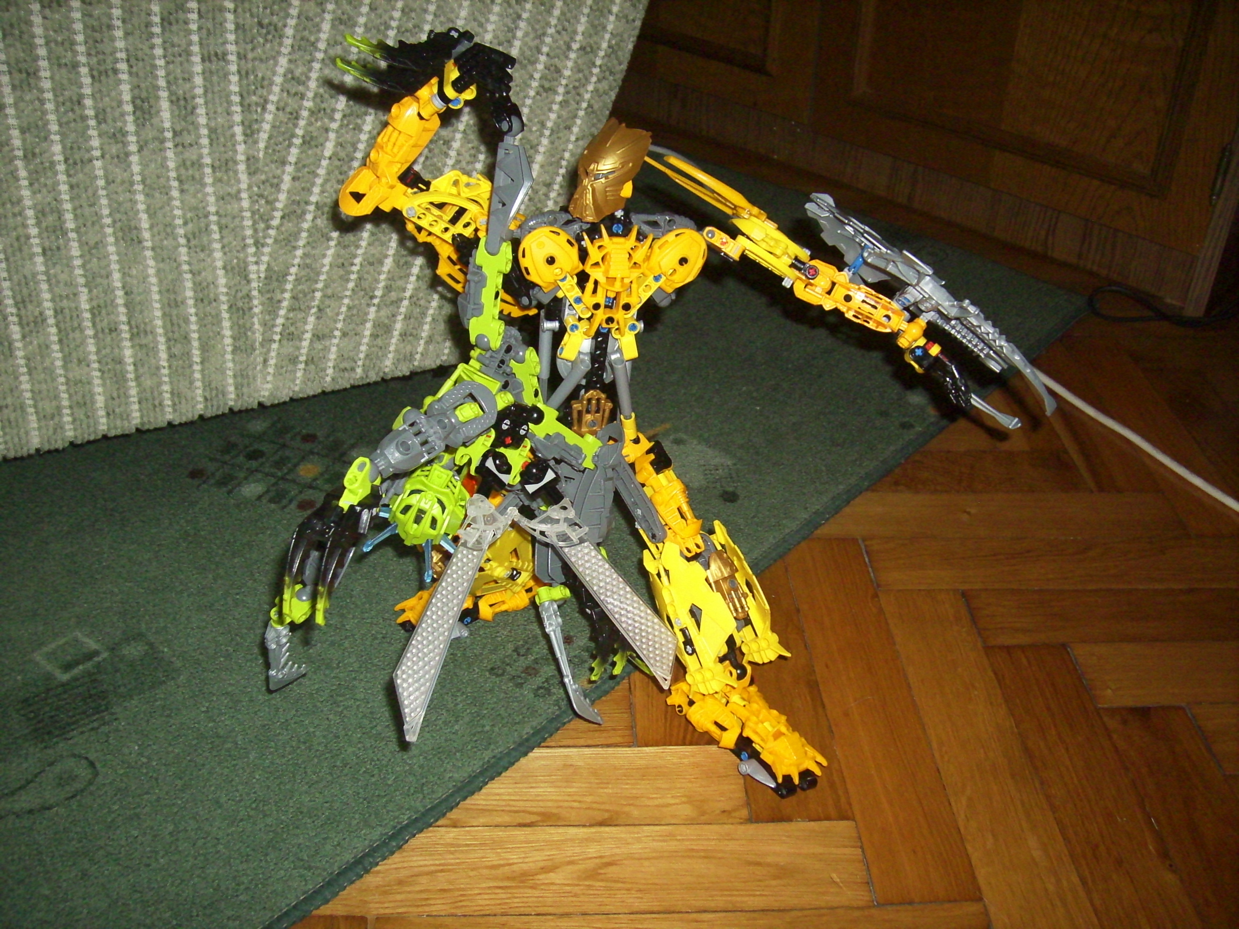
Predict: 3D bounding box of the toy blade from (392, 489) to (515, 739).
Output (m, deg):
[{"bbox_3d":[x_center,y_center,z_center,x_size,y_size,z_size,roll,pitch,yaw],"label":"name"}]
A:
[{"bbox_3d":[-0.099,0.087,0.640,0.030,0.143,0.012,24,4,0],"label":"toy blade"}]

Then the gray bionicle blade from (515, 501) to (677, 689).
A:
[{"bbox_3d":[-0.006,0.073,0.660,0.029,0.146,0.012,-37,20,0],"label":"gray bionicle blade"}]

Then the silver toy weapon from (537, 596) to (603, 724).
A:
[{"bbox_3d":[-0.030,0.122,0.705,0.017,0.085,0.013,-17,0,-5],"label":"silver toy weapon"}]

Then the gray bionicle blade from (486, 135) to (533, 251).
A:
[{"bbox_3d":[-0.057,-0.140,0.590,0.021,0.064,0.011,18,24,11],"label":"gray bionicle blade"}]

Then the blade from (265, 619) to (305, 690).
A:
[{"bbox_3d":[-0.207,0.118,0.710,0.020,0.080,0.014,-31,66,-22],"label":"blade"}]

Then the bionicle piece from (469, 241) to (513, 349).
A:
[{"bbox_3d":[-0.068,-0.089,0.605,0.019,0.064,0.016,12,24,10],"label":"bionicle piece"}]

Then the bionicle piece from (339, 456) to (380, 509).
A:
[{"bbox_3d":[-0.146,0.009,0.642,0.016,0.031,0.017,37,33,14],"label":"bionicle piece"}]

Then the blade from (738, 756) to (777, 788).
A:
[{"bbox_3d":[0.082,0.184,0.683,0.028,0.011,0.010,28,44,32],"label":"blade"}]

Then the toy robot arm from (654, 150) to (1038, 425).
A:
[{"bbox_3d":[0.136,-0.108,0.660,0.288,0.056,0.050,29,2,-18],"label":"toy robot arm"}]

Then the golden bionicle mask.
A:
[{"bbox_3d":[-0.005,-0.149,0.580,0.036,0.049,0.037,27,43,31],"label":"golden bionicle mask"}]

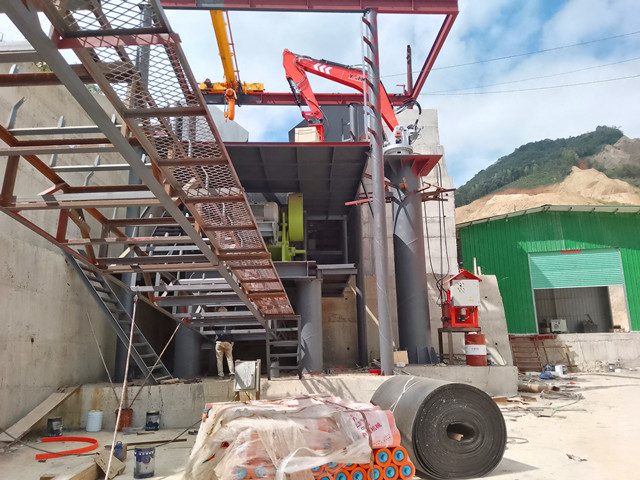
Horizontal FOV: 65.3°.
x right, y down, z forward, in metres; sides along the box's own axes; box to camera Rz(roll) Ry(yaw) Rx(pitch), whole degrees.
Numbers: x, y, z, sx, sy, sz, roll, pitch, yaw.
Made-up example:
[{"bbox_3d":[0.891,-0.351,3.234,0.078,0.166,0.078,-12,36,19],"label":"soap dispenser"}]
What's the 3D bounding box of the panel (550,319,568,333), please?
[{"bbox_3d":[12.464,4.505,26.000,0.780,0.660,0.420,-5,-13,17],"label":"panel"}]

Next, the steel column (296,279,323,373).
[{"bbox_3d":[-0.324,2.446,14.233,0.730,2.600,0.730,-1,-12,0],"label":"steel column"}]

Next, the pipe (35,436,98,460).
[{"bbox_3d":[-4.413,3.613,8.788,0.920,0.085,1.780,5,-14,-25],"label":"pipe"}]

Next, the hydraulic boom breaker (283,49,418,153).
[{"bbox_3d":[1.001,-4.905,17.435,4.604,3.941,1.050,-2,-13,3],"label":"hydraulic boom breaker"}]

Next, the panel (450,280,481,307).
[{"bbox_3d":[4.189,1.553,14.417,0.750,0.740,0.250,-1,-12,0],"label":"panel"}]

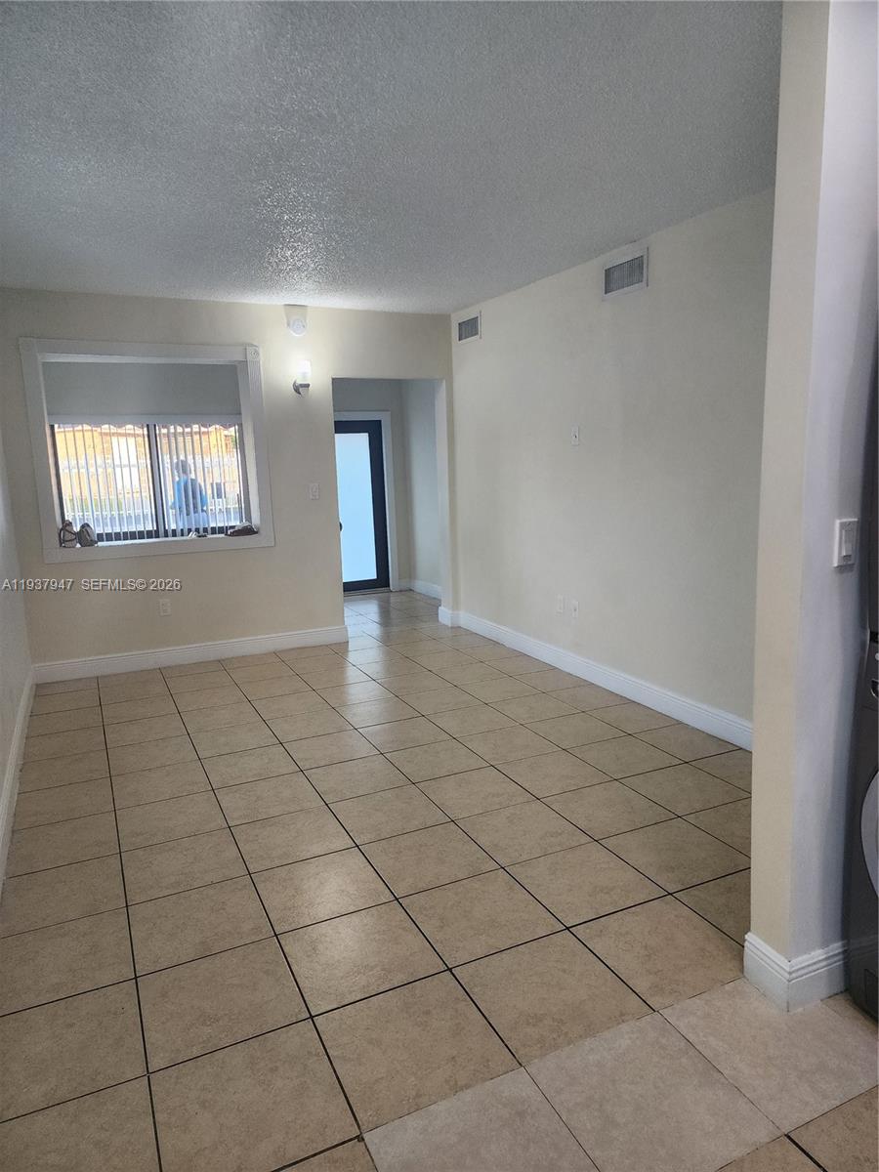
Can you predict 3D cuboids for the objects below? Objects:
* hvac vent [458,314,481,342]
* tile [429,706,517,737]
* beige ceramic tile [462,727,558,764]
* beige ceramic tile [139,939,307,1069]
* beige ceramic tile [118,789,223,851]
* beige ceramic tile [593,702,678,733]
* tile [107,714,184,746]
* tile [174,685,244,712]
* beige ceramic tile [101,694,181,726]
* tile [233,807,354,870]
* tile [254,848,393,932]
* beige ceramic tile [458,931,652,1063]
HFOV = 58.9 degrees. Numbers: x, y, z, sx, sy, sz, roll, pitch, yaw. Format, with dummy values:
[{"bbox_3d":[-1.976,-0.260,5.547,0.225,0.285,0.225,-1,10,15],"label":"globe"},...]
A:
[{"bbox_3d":[0.218,-1.941,5.879,0.030,0.190,0.404,-7,11,-24],"label":"hvac vent"},{"bbox_3d":[0.179,0.742,4.265,0.393,0.010,0.394,-7,11,-24],"label":"tile"},{"bbox_3d":[0.354,0.803,3.929,0.403,0.010,0.398,-7,11,-24],"label":"beige ceramic tile"},{"bbox_3d":[-0.631,1.189,2.249,0.417,0.010,0.414,-7,11,-24],"label":"beige ceramic tile"},{"bbox_3d":[-1.119,0.975,3.249,0.401,0.010,0.401,-7,11,-24],"label":"beige ceramic tile"},{"bbox_3d":[1.060,0.715,4.235,0.352,0.010,0.401,-7,11,-24],"label":"beige ceramic tile"},{"bbox_3d":[-1.698,0.836,4.498,0.417,0.010,0.414,-7,11,-24],"label":"tile"},{"bbox_3d":[-1.426,0.701,4.849,0.403,0.010,0.398,-7,11,-24],"label":"tile"},{"bbox_3d":[-1.820,0.760,4.752,0.406,0.010,0.406,-7,11,-24],"label":"beige ceramic tile"},{"bbox_3d":[-0.588,0.997,3.085,0.406,0.010,0.406,-7,11,-24],"label":"tile"},{"bbox_3d":[-0.416,1.053,2.719,0.406,0.010,0.406,-7,11,-24],"label":"tile"},{"bbox_3d":[0.312,1.165,2.235,0.420,0.010,0.420,-7,11,-24],"label":"beige ceramic tile"}]

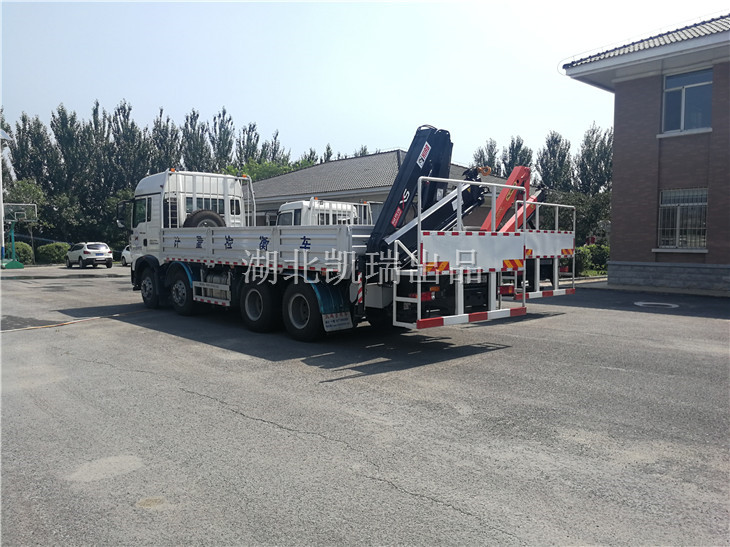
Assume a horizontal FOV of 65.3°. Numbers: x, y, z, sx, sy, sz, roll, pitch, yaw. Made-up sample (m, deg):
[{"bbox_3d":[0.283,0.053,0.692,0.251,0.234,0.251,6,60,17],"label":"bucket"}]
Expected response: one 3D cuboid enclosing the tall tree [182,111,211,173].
[{"bbox_3d":[-14.740,-7.946,50.443,2.950,13.130,2.950,0,4,0],"label":"tall tree"}]

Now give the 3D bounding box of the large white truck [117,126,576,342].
[{"bbox_3d":[-1.943,-0.753,12.187,2.530,3.520,10.650,-3,4,-42],"label":"large white truck"}]

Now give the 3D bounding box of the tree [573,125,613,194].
[{"bbox_3d":[20.312,-7.330,50.404,3.970,11.980,3.970,0,4,0],"label":"tree"}]

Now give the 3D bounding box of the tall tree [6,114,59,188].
[{"bbox_3d":[-30.131,-7.913,51.843,4.800,13.330,4.800,-1,3,-30],"label":"tall tree"}]

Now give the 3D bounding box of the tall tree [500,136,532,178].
[{"bbox_3d":[14.616,-7.499,55.392,3.250,11.600,3.250,0,4,0],"label":"tall tree"}]

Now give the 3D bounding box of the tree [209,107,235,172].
[{"bbox_3d":[-15.182,-9.575,60.411,3.100,15.970,3.100,0,3,-14],"label":"tree"}]

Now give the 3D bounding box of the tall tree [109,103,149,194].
[{"bbox_3d":[-19.389,-7.749,47.442,3.550,13.100,3.550,0,4,0],"label":"tall tree"}]

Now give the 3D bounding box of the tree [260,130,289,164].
[{"bbox_3d":[-10.822,-9.350,67.383,3.400,14.870,3.400,0,3,-9],"label":"tree"}]

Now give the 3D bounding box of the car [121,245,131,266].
[{"bbox_3d":[-14.024,-1.168,36.529,1.770,1.500,4.300,-4,5,-45],"label":"car"}]

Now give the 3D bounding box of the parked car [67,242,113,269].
[{"bbox_3d":[-17.648,-1.166,36.483,1.800,1.600,4.320,-2,4,-42],"label":"parked car"}]

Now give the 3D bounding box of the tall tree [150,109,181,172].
[{"bbox_3d":[-20.031,-8.974,57.386,3.300,15.020,3.300,-1,3,-19],"label":"tall tree"}]

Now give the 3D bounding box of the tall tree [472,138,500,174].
[{"bbox_3d":[15.104,-9.364,71.382,3.500,14.850,3.500,1,3,12],"label":"tall tree"}]

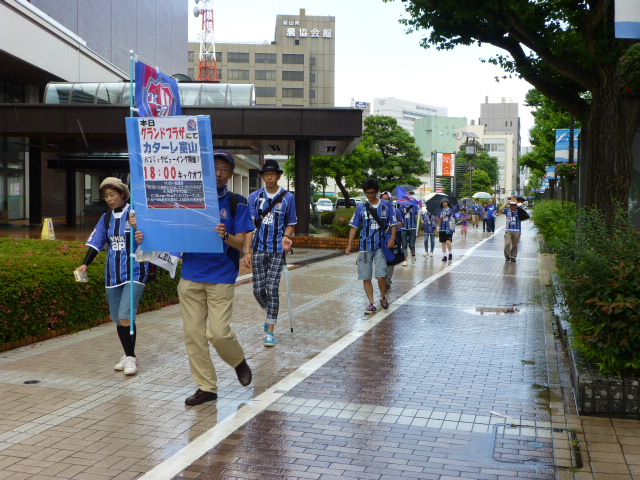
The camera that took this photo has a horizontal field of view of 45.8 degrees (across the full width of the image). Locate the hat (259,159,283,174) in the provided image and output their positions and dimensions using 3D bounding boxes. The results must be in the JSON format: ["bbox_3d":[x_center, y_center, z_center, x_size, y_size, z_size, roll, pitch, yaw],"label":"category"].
[{"bbox_3d":[-0.478,-0.707,7.358,0.250,0.130,0.280,0,2,3],"label":"hat"}]

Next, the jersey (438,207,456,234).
[{"bbox_3d":[3.300,-0.506,19.695,0.470,0.680,0.280,0,2,12],"label":"jersey"}]

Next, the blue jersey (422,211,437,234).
[{"bbox_3d":[3.010,-0.479,20.797,0.390,0.620,0.260,0,2,12],"label":"blue jersey"}]

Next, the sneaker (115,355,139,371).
[{"bbox_3d":[-1.608,1.003,6.314,0.095,0.105,0.245,1,2,25],"label":"sneaker"}]

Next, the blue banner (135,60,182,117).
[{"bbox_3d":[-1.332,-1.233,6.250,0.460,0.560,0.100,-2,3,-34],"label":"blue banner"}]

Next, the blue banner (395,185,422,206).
[{"bbox_3d":[2.040,-0.990,17.475,0.660,0.500,0.250,0,2,9],"label":"blue banner"}]

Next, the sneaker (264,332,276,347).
[{"bbox_3d":[-0.484,0.953,7.413,0.105,0.120,0.280,0,2,7],"label":"sneaker"}]

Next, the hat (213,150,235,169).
[{"bbox_3d":[-0.676,-0.542,5.123,0.190,0.135,0.260,1,2,14],"label":"hat"}]

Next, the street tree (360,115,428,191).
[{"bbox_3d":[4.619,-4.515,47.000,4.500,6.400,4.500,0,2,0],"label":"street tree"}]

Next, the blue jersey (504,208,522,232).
[{"bbox_3d":[5.041,-0.509,19.800,0.470,0.620,0.280,0,2,9],"label":"blue jersey"}]

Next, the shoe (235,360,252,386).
[{"bbox_3d":[-0.562,0.943,5.500,0.105,0.270,0.115,-8,-39,-7],"label":"shoe"}]

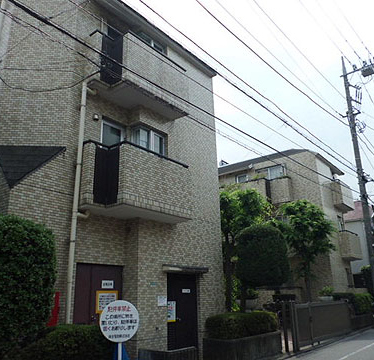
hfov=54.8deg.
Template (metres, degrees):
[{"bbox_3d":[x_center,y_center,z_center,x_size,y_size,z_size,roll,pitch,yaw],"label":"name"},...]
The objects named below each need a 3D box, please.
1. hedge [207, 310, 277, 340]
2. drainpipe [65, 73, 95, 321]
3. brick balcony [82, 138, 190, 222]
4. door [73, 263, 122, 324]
[{"bbox_3d":[1.389,3.683,9.260,0.850,0.550,2.600,-15,-22,36],"label":"hedge"},{"bbox_3d":[-1.997,0.642,6.789,0.172,5.782,0.311,-15,-22,36],"label":"drainpipe"},{"bbox_3d":[-1.156,0.125,7.895,1.143,1.300,2.551,-16,-23,37],"label":"brick balcony"},{"bbox_3d":[-1.724,2.715,7.018,0.070,2.050,1.152,-15,-22,36],"label":"door"}]

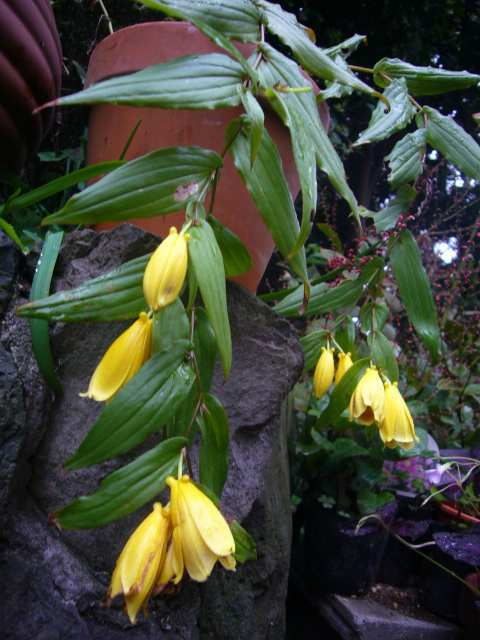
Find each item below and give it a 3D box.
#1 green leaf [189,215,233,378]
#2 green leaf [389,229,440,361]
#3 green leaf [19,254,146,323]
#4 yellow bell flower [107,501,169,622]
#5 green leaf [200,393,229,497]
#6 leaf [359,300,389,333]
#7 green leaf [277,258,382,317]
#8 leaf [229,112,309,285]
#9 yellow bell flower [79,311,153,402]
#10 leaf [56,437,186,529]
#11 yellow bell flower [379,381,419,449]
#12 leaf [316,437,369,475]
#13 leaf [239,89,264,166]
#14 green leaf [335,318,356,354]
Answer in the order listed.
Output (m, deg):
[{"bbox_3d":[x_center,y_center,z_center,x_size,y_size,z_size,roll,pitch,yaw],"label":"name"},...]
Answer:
[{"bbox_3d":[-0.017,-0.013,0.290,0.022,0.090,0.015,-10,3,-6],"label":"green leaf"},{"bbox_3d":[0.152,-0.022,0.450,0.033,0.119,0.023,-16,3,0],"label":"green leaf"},{"bbox_3d":[-0.110,-0.022,0.385,0.118,0.035,0.028,-13,0,-4],"label":"green leaf"},{"bbox_3d":[-0.070,0.169,0.360,0.035,0.078,0.035,14,-3,0],"label":"yellow bell flower"},{"bbox_3d":[-0.020,0.089,0.370,0.020,0.075,0.020,-5,0,0],"label":"green leaf"},{"bbox_3d":[0.137,-0.004,0.530,0.030,0.033,0.015,4,0,0],"label":"leaf"},{"bbox_3d":[0.093,-0.033,0.530,0.124,0.037,0.030,-24,0,-9],"label":"green leaf"},{"bbox_3d":[0.022,-0.098,0.420,0.040,0.132,0.028,-21,-3,-10],"label":"leaf"},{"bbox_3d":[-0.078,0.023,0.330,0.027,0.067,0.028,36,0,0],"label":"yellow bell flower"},{"bbox_3d":[-0.082,0.113,0.360,0.100,0.031,0.025,-31,0,-9],"label":"leaf"},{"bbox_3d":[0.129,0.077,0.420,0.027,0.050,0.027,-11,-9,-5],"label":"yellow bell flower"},{"bbox_3d":[0.113,0.149,0.570,0.057,0.042,0.035,0,7,0],"label":"leaf"},{"bbox_3d":[0.009,-0.145,0.390,0.018,0.058,0.017,-7,0,-6],"label":"leaf"},{"bbox_3d":[0.135,0.021,0.660,0.026,0.046,0.020,6,0,1],"label":"green leaf"}]

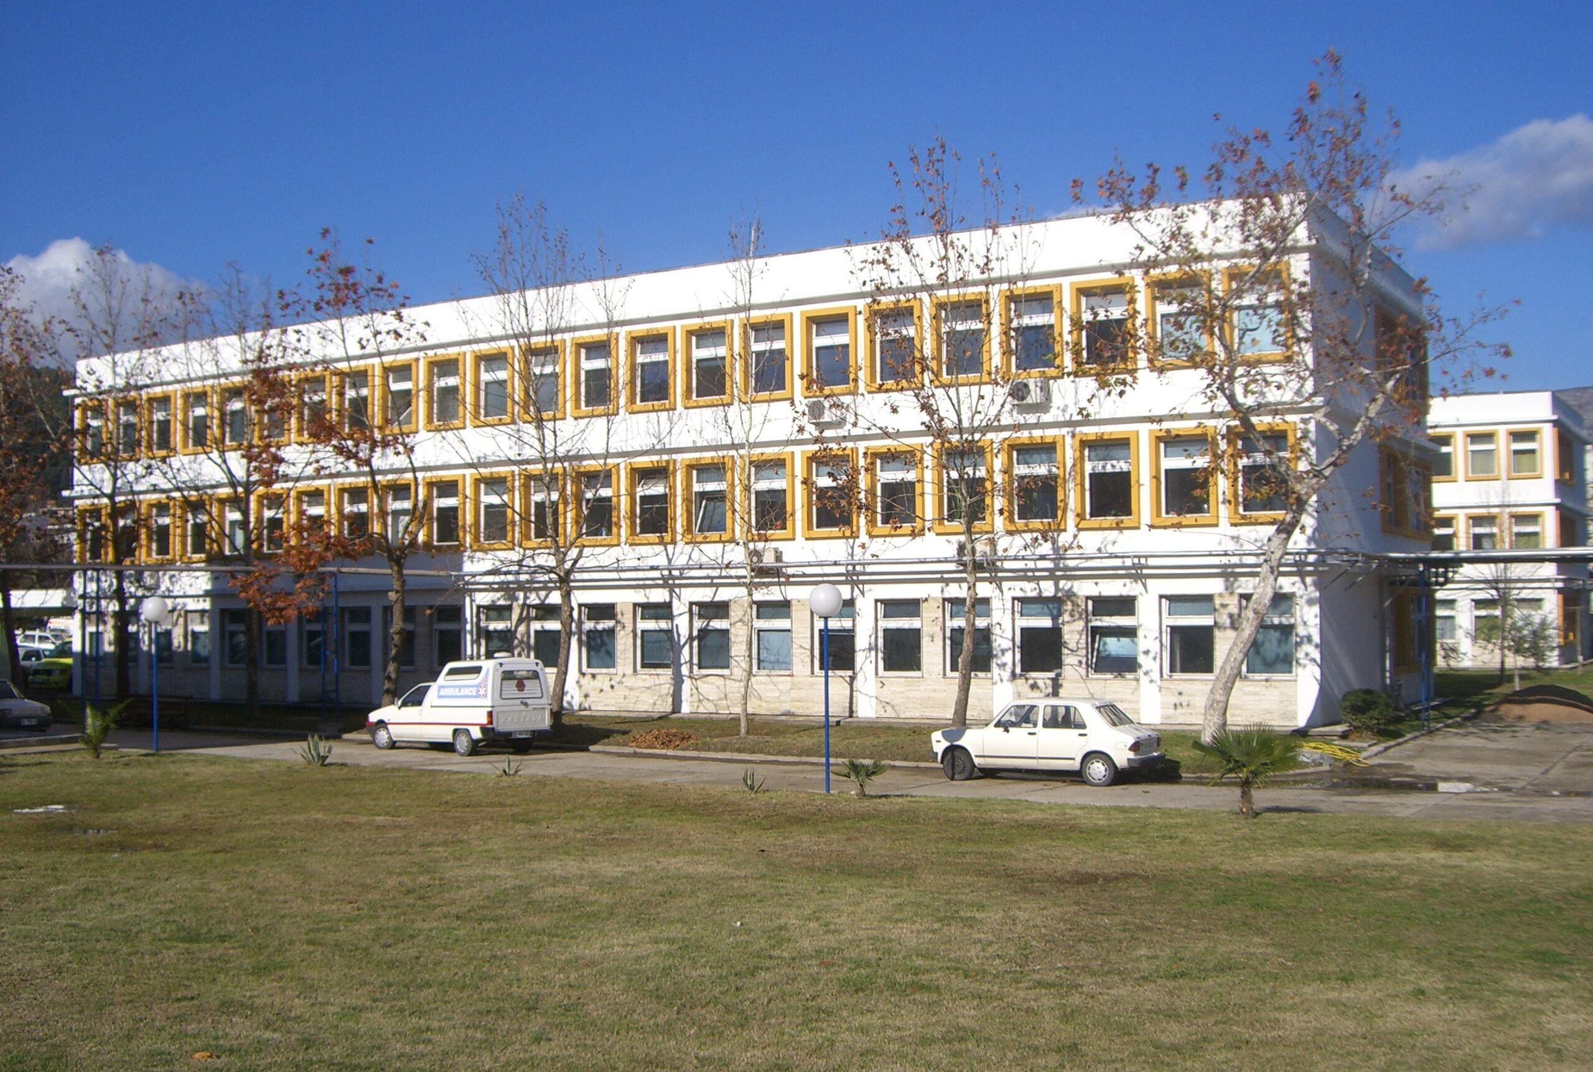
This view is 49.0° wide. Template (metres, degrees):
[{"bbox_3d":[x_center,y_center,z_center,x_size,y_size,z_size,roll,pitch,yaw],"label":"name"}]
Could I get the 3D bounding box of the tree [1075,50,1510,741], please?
[{"bbox_3d":[10.117,-2.896,35.674,8.510,13.950,7.300,-2,-3,31],"label":"tree"}]

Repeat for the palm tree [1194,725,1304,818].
[{"bbox_3d":[6.108,3.178,23.794,1.480,1.250,1.450,-2,-3,31],"label":"palm tree"}]

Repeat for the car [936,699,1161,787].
[{"bbox_3d":[4.213,3.461,29.597,3.830,1.380,1.600,-2,-3,28],"label":"car"}]

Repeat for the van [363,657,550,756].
[{"bbox_3d":[-7.147,3.559,36.629,4.120,1.920,1.660,-2,-3,36],"label":"van"}]

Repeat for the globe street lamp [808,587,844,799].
[{"bbox_3d":[0.455,2.375,27.225,0.510,3.260,0.510,-1,-2,0],"label":"globe street lamp"}]

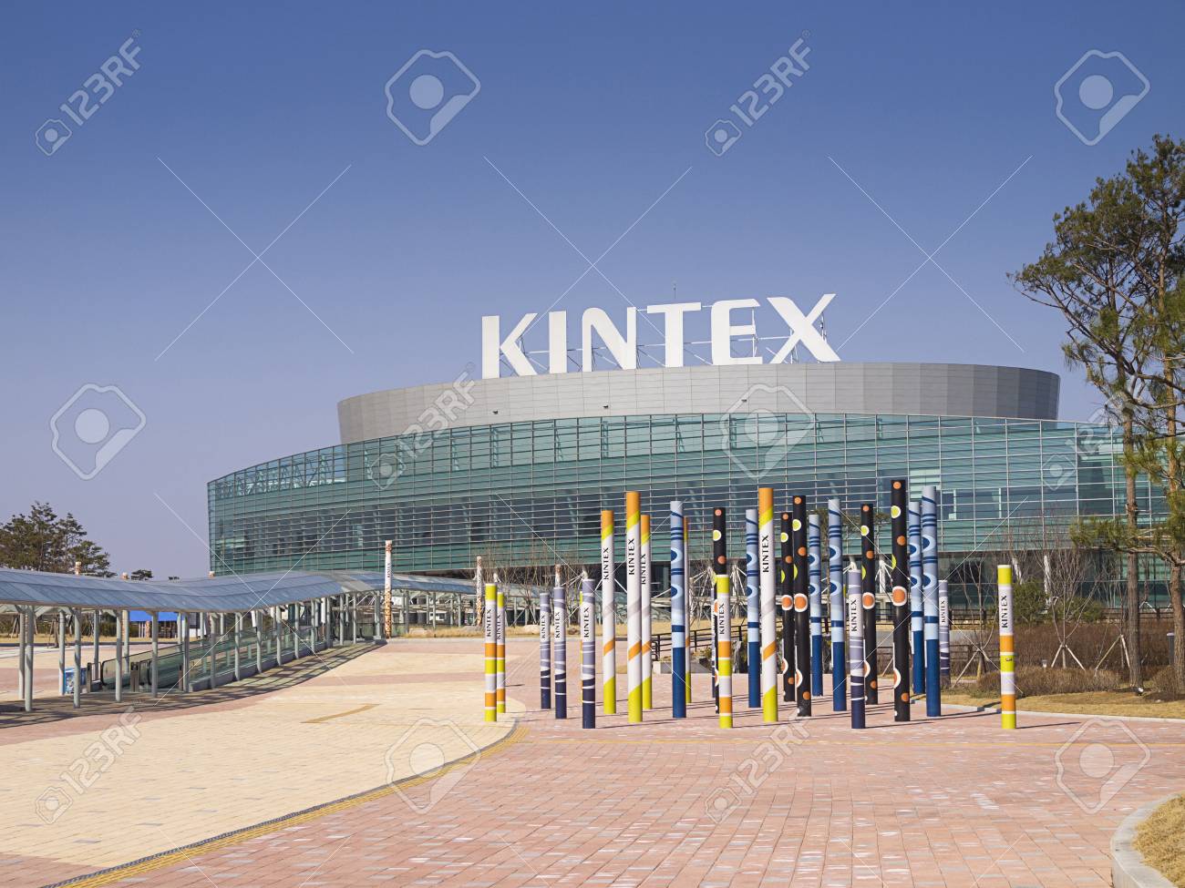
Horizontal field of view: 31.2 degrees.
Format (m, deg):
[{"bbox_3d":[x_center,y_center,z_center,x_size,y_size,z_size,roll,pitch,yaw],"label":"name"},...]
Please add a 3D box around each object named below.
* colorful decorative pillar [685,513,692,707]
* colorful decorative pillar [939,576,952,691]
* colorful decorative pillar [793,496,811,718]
[{"bbox_3d":[2.519,4.527,58.207,0.312,5.117,0.312,-1,-5,0],"label":"colorful decorative pillar"},{"bbox_3d":[9.622,5.240,58.014,0.250,3.001,0.250,-3,-6,24],"label":"colorful decorative pillar"},{"bbox_3d":[4.774,3.690,48.445,0.299,5.001,0.299,-3,-6,20],"label":"colorful decorative pillar"}]

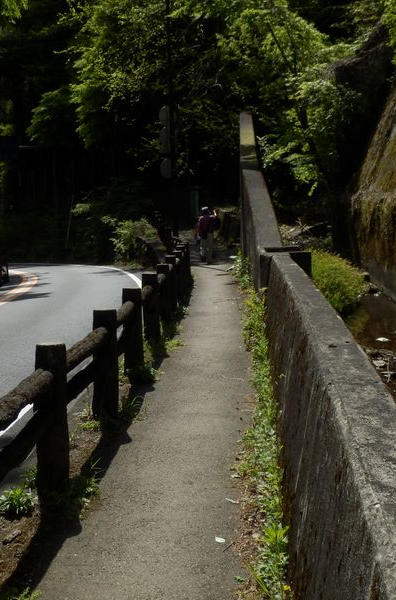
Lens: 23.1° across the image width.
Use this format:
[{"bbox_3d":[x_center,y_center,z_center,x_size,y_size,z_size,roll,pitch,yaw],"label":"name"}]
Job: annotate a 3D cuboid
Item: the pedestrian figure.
[{"bbox_3d":[0.228,-1.887,28.400,0.550,1.670,0.450,-1,6,0],"label":"pedestrian figure"}]

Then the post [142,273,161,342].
[{"bbox_3d":[-0.545,0.099,11.300,0.170,0.810,0.170,-1,6,2],"label":"post"}]

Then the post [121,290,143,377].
[{"bbox_3d":[-0.623,0.302,9.300,0.170,0.810,0.170,-1,6,2],"label":"post"}]

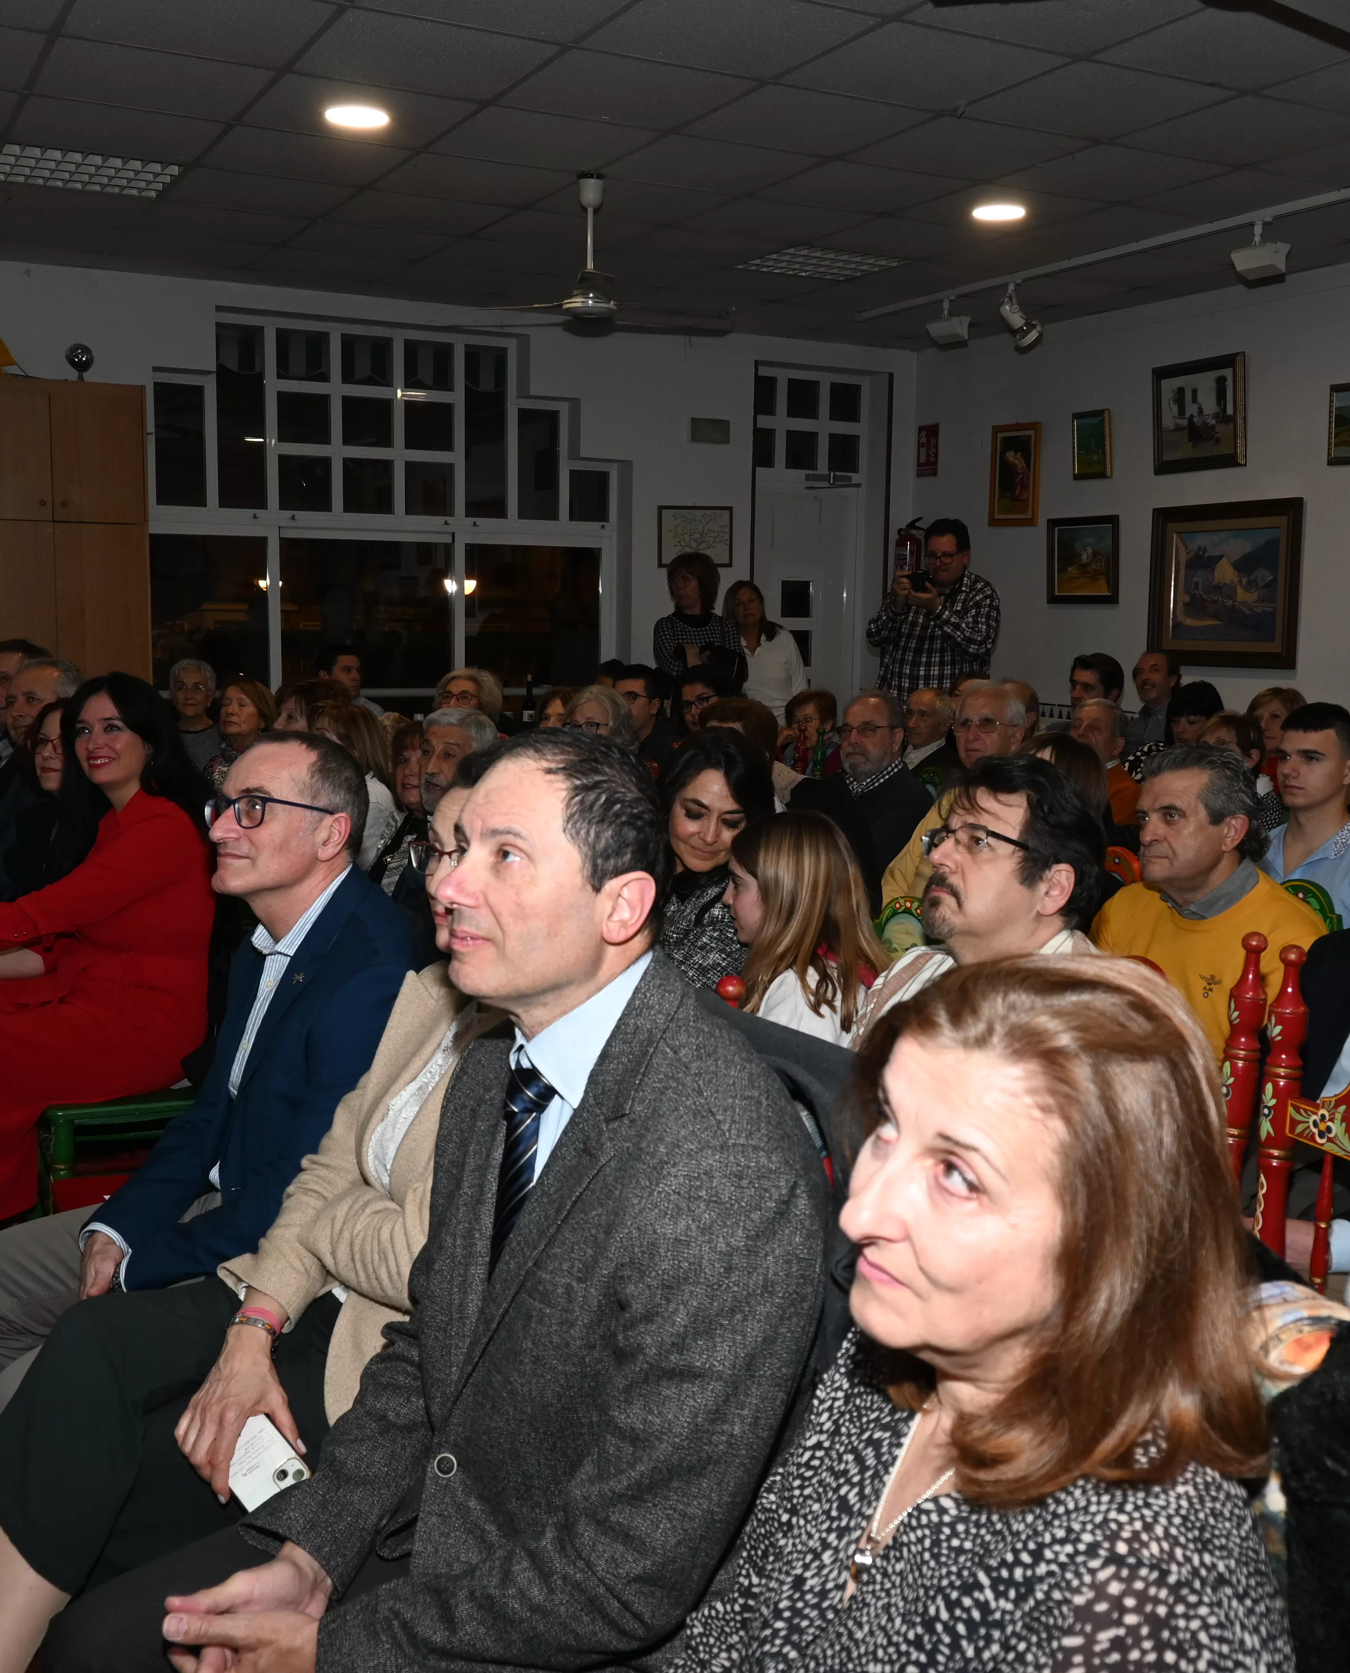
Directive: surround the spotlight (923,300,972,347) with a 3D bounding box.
[{"bbox_3d":[1.264,-2.379,7.760,0.140,0.215,0.170,-3,9,-27],"label":"spotlight"}]

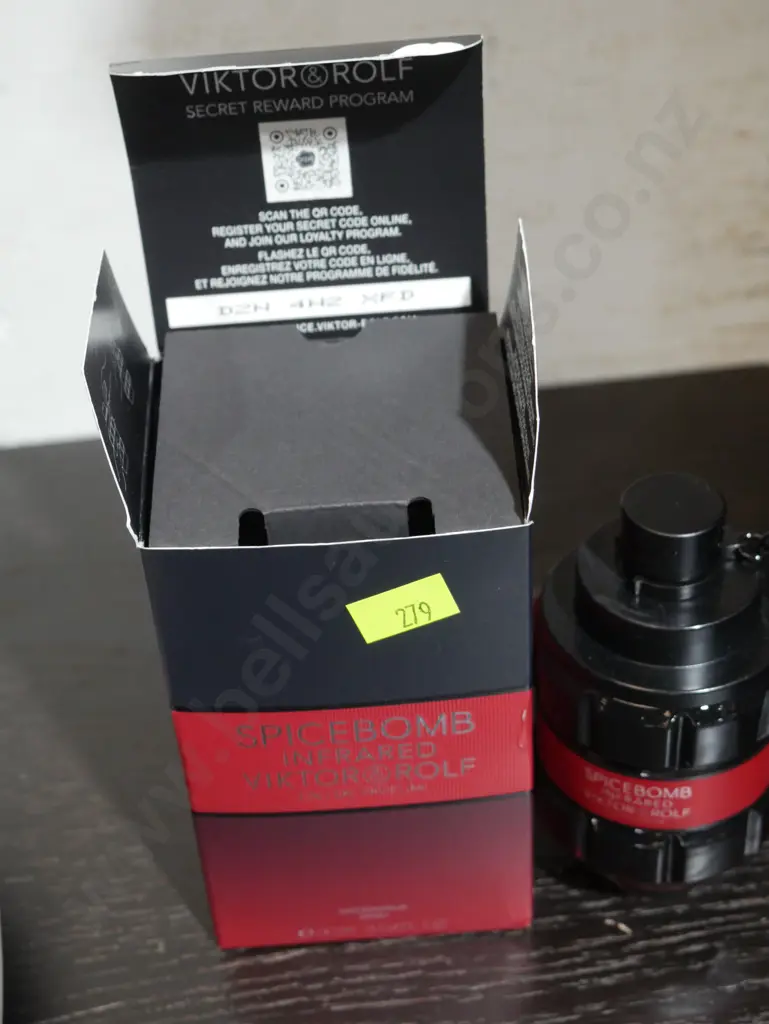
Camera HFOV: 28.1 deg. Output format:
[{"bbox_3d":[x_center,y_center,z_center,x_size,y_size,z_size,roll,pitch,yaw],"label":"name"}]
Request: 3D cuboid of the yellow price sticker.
[{"bbox_3d":[0.004,0.021,0.328,0.022,0.012,0.001,-20,36,12],"label":"yellow price sticker"}]

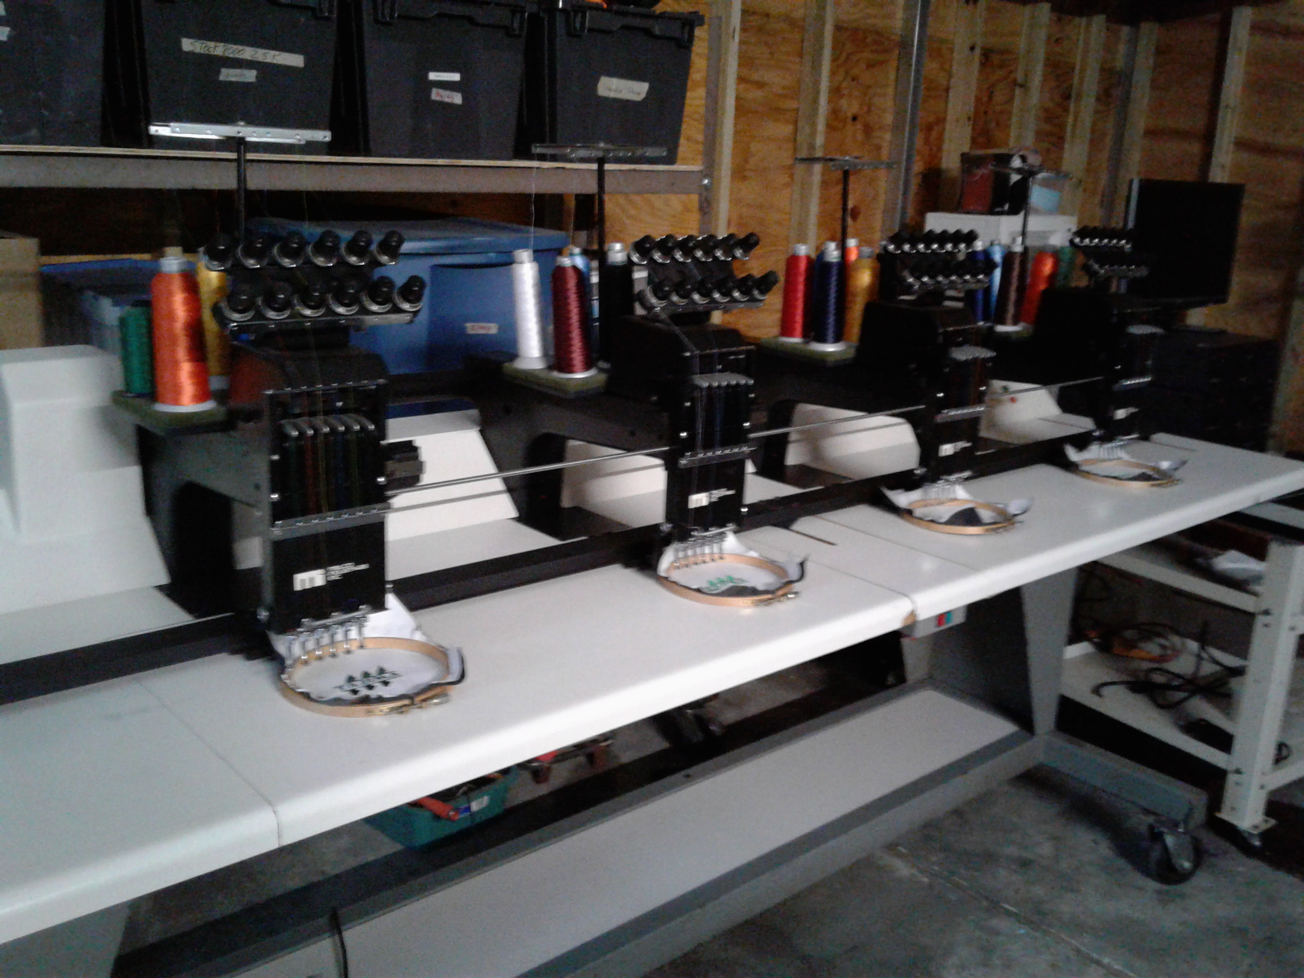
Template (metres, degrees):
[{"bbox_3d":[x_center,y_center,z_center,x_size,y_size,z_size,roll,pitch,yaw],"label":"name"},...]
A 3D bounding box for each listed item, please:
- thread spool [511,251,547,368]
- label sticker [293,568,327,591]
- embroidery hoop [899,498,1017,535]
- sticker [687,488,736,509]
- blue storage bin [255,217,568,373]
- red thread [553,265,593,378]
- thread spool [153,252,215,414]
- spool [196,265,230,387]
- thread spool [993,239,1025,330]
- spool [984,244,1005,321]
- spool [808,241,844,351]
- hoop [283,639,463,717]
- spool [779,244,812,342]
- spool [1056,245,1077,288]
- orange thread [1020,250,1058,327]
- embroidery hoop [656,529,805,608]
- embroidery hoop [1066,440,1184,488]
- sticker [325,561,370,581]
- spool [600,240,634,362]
[{"bbox_3d":[-0.176,-0.254,1.750,0.050,0.160,0.050,0,15,0],"label":"thread spool"},{"bbox_3d":[-0.343,0.092,1.246,0.035,0.017,0.002,-11,20,-41],"label":"label sticker"},{"bbox_3d":[0.467,0.042,1.904,0.167,0.013,0.167,2,15,-1],"label":"embroidery hoop"},{"bbox_3d":[0.073,0.011,1.511,0.076,0.016,0.002,-11,20,-40],"label":"sticker"},{"bbox_3d":[-0.524,-0.472,2.897,0.400,0.265,0.645,13,18,33],"label":"blue storage bin"},{"bbox_3d":[-0.108,-0.227,1.626,0.061,0.153,0.061,-3,15,1],"label":"red thread"},{"bbox_3d":[-0.511,-0.171,1.345,0.067,0.170,0.067,2,15,-1],"label":"thread spool"},{"bbox_3d":[-0.512,-0.198,1.444,0.050,0.155,0.050,2,15,-1],"label":"spool"},{"bbox_3d":[0.699,-0.396,2.406,0.060,0.170,0.060,2,15,-1],"label":"thread spool"},{"bbox_3d":[0.665,-0.401,2.410,0.050,0.150,0.050,2,15,-1],"label":"spool"},{"bbox_3d":[0.280,-0.305,1.960,0.060,0.164,0.060,2,15,0],"label":"spool"},{"bbox_3d":[-0.306,0.199,1.331,0.184,0.014,0.184,3,15,-1],"label":"hoop"},{"bbox_3d":[0.242,-0.327,2.054,0.056,0.154,0.056,2,15,-1],"label":"spool"},{"bbox_3d":[0.832,-0.418,2.525,0.060,0.165,0.060,2,15,-1],"label":"spool"},{"bbox_3d":[0.743,-0.391,2.393,0.053,0.147,0.053,7,16,-2],"label":"orange thread"},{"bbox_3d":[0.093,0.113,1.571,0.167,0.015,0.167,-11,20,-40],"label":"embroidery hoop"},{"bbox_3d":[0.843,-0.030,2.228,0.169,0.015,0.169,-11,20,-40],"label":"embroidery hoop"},{"bbox_3d":[-0.311,0.083,1.273,0.048,0.013,0.002,-11,20,-41],"label":"sticker"},{"bbox_3d":[-0.048,-0.257,1.753,0.062,0.175,0.062,1,15,0],"label":"spool"}]

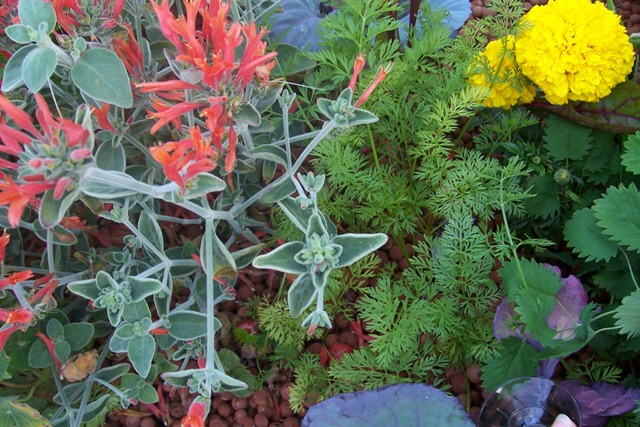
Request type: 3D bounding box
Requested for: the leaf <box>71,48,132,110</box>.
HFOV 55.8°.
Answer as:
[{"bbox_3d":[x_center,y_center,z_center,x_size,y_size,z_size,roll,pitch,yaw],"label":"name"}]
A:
[{"bbox_3d":[-0.152,-0.094,0.425,0.036,0.010,0.054,-42,79,-14],"label":"leaf"}]

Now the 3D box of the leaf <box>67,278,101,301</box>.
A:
[{"bbox_3d":[-0.195,0.063,0.502,0.033,0.008,0.018,8,66,9],"label":"leaf"}]

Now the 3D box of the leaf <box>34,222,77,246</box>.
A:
[{"bbox_3d":[-0.238,0.018,0.545,0.043,0.009,0.019,21,67,0],"label":"leaf"}]

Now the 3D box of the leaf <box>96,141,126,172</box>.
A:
[{"bbox_3d":[-0.193,-0.052,0.560,0.029,0.008,0.032,6,78,1],"label":"leaf"}]

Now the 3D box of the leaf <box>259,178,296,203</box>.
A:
[{"bbox_3d":[-0.038,-0.021,0.535,0.035,0.009,0.019,-35,93,-5],"label":"leaf"}]

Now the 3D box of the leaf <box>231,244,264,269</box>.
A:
[{"bbox_3d":[-0.068,0.038,0.557,0.038,0.010,0.018,-30,54,-8],"label":"leaf"}]

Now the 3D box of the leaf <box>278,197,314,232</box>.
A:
[{"bbox_3d":[-0.020,0.004,0.487,0.023,0.009,0.042,-38,83,-2],"label":"leaf"}]

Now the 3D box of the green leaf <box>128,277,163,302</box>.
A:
[{"bbox_3d":[-0.142,0.062,0.492,0.028,0.010,0.019,-4,70,-8],"label":"green leaf"}]

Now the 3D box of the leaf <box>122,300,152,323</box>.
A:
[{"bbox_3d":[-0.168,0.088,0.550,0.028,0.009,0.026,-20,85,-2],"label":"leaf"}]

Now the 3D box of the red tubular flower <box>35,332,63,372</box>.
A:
[{"bbox_3d":[-0.224,0.116,0.500,0.010,0.010,0.039,-30,106,-15],"label":"red tubular flower"}]

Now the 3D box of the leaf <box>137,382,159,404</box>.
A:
[{"bbox_3d":[-0.170,0.178,0.600,0.024,0.006,0.019,37,87,-5],"label":"leaf"}]

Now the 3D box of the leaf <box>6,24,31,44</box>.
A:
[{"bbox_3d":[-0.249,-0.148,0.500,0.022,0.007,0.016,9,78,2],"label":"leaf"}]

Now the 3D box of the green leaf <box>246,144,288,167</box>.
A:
[{"bbox_3d":[-0.046,-0.049,0.530,0.039,0.011,0.019,18,53,6],"label":"green leaf"}]

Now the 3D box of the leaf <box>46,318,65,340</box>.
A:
[{"bbox_3d":[-0.244,0.107,0.556,0.015,0.006,0.022,-19,85,-6],"label":"leaf"}]

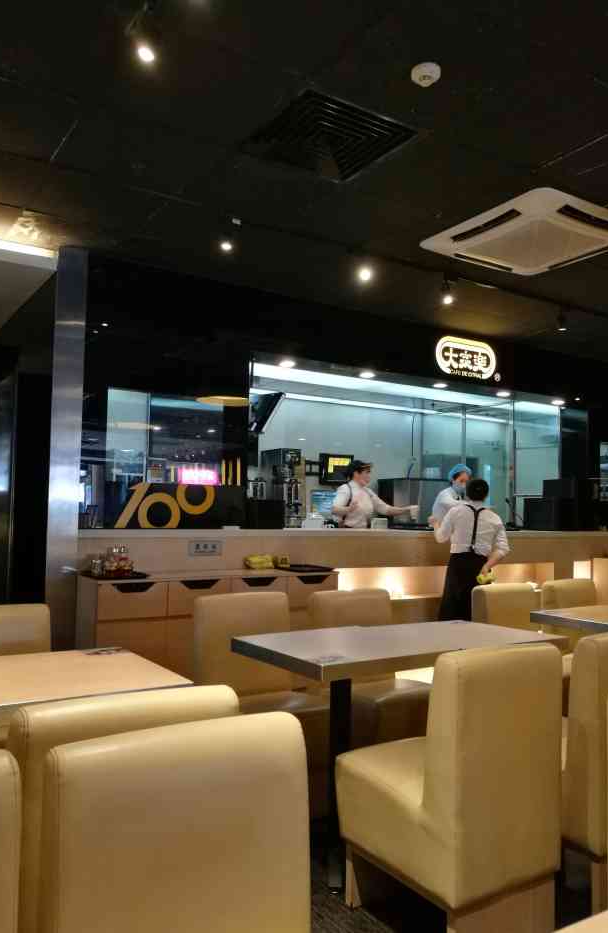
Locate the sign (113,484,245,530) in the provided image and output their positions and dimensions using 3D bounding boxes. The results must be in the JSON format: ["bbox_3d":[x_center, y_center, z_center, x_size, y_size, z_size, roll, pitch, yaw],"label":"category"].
[{"bbox_3d":[-0.810,0.274,4.854,0.941,0.285,0.040,4,-5,-32],"label":"sign"}]

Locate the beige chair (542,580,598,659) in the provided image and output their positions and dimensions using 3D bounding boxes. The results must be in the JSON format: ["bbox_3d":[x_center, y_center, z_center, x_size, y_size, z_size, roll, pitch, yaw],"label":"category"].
[{"bbox_3d":[1.745,1.130,4.236,0.435,0.875,0.540,4,-5,-32],"label":"beige chair"}]

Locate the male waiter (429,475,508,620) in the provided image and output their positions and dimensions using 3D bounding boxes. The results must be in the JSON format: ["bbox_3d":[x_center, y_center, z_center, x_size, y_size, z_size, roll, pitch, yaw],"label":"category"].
[{"bbox_3d":[1.294,0.878,5.692,0.560,1.572,0.420,1,-4,0],"label":"male waiter"}]

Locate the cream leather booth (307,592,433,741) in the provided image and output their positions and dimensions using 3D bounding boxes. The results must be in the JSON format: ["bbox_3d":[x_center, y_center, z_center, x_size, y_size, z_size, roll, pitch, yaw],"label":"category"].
[{"bbox_3d":[0.351,1.047,3.408,0.435,0.875,0.540,4,-5,-32],"label":"cream leather booth"}]

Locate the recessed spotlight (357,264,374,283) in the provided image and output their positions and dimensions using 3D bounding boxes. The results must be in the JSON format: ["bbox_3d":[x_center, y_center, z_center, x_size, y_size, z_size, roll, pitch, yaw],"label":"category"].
[{"bbox_3d":[0.380,-1.192,4.497,0.100,0.100,0.100,1,-4,0],"label":"recessed spotlight"}]

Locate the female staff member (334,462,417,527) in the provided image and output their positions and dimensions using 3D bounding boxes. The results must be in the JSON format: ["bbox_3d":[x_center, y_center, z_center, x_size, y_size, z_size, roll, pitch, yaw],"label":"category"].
[{"bbox_3d":[0.599,0.794,6.264,0.580,1.680,0.500,4,-5,-38],"label":"female staff member"}]

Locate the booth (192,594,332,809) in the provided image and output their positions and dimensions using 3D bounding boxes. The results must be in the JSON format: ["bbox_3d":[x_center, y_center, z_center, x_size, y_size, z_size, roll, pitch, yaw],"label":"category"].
[{"bbox_3d":[-0.164,1.015,3.083,0.435,0.875,0.540,4,-5,-32],"label":"booth"}]

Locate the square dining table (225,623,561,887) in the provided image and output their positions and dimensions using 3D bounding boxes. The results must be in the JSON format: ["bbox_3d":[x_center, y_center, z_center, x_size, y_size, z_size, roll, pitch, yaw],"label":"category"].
[{"bbox_3d":[0.394,1.063,2.860,1.192,0.766,0.594,4,-5,-32],"label":"square dining table"}]

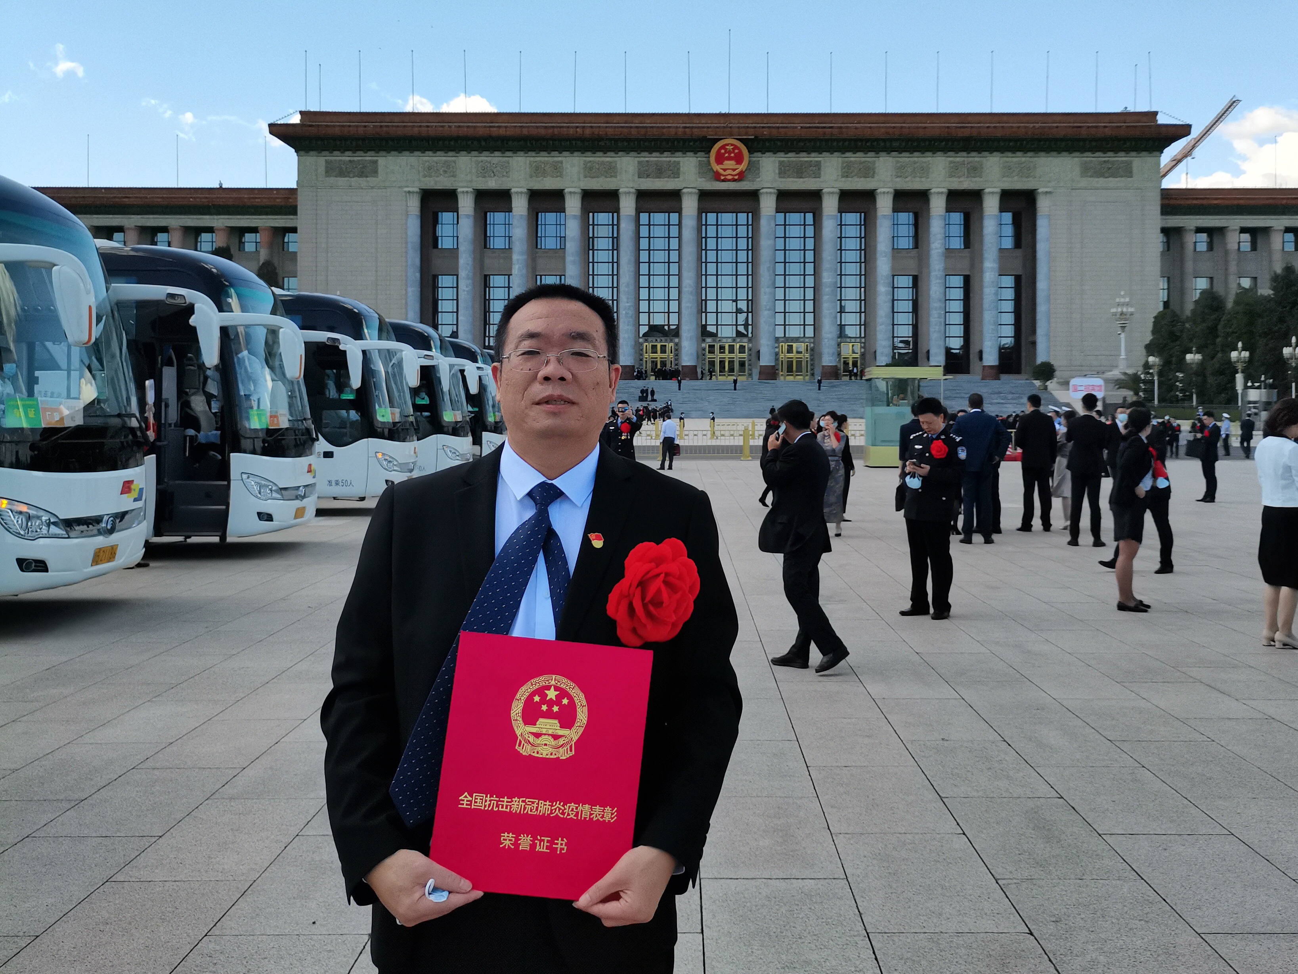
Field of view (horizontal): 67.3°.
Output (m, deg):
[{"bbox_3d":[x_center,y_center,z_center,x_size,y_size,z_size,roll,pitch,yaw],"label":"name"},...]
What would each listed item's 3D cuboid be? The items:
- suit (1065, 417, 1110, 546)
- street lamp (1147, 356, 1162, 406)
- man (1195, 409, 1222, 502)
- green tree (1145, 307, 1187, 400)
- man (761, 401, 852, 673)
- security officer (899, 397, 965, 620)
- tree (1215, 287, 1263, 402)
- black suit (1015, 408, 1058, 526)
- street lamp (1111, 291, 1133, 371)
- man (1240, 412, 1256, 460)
[{"bbox_3d":[5.173,-0.096,11.500,0.530,1.520,0.360,1,4,22],"label":"suit"},{"bbox_3d":[38.889,-7.606,75.000,1.150,5.100,1.150,0,3,0],"label":"street lamp"},{"bbox_3d":[10.326,-0.562,18.000,0.450,1.680,0.500,0,3,-7],"label":"man"},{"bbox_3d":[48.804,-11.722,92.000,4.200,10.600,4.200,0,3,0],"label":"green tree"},{"bbox_3d":[0.980,0.301,6.100,0.600,1.690,0.540,2,4,29],"label":"man"},{"bbox_3d":[2.196,0.162,7.580,0.560,1.710,0.460,3,4,38],"label":"security officer"},{"bbox_3d":[53.272,-12.128,88.000,4.600,11.800,4.600,0,3,0],"label":"tree"},{"bbox_3d":[5.198,-0.238,13.100,0.560,1.600,0.360,0,3,7],"label":"black suit"},{"bbox_3d":[54.346,-17.766,112.000,2.500,9.300,2.500,0,3,0],"label":"street lamp"},{"bbox_3d":[21.374,-1.864,34.800,0.540,1.740,0.430,1,4,23],"label":"man"}]

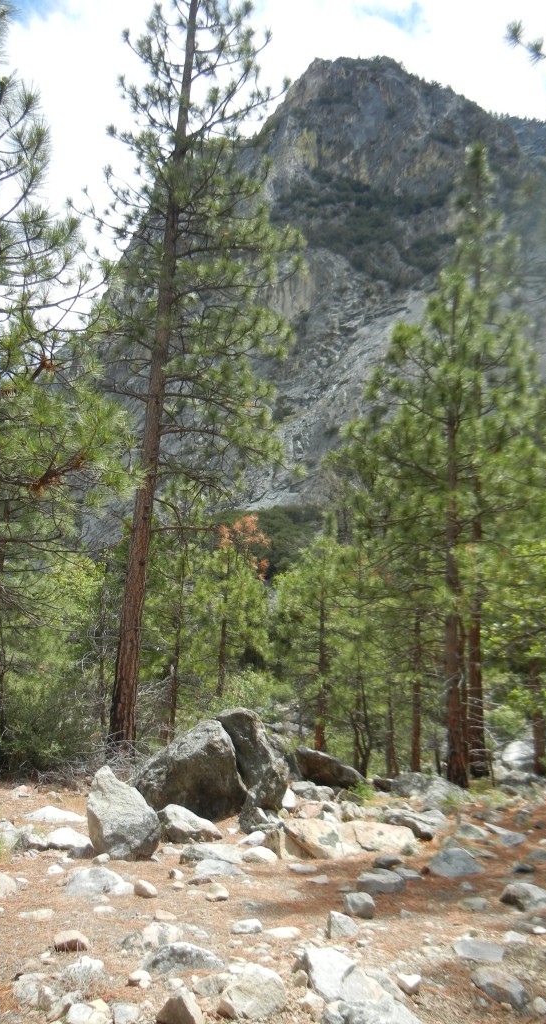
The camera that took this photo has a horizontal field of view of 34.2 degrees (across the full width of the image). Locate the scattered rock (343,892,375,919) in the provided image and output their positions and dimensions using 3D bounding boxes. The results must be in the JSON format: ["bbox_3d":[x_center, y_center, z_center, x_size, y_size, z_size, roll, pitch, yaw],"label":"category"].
[{"bbox_3d":[0.584,2.636,5.954,0.202,0.148,0.172,2,-15,0],"label":"scattered rock"}]

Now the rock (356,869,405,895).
[{"bbox_3d":[0.989,3.401,8.168,0.460,0.196,0.345,3,-15,-3],"label":"rock"}]

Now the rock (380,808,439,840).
[{"bbox_3d":[1.391,3.167,9.010,0.561,0.283,0.505,2,-15,0],"label":"rock"}]

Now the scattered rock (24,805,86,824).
[{"bbox_3d":[-3.070,4.251,12.471,0.871,0.242,0.566,5,-15,-12],"label":"scattered rock"}]

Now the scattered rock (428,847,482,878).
[{"bbox_3d":[1.890,3.630,9.190,0.580,0.282,0.435,-1,-15,11],"label":"scattered rock"}]

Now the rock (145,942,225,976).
[{"bbox_3d":[-0.533,2.724,5.402,0.487,0.149,0.317,3,-15,-4],"label":"rock"}]

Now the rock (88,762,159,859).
[{"bbox_3d":[-1.618,3.274,9.669,0.806,0.966,0.645,10,-17,-27],"label":"rock"}]

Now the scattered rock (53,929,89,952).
[{"bbox_3d":[-1.132,2.413,4.999,0.191,0.104,0.143,2,-15,0],"label":"scattered rock"}]

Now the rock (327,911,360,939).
[{"bbox_3d":[0.435,2.548,5.482,0.192,0.141,0.153,2,-15,0],"label":"rock"}]

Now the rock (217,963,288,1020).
[{"bbox_3d":[-0.108,2.519,4.662,0.368,0.233,0.294,2,-15,0],"label":"rock"}]

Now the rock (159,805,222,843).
[{"bbox_3d":[-0.777,2.935,8.363,0.585,0.329,0.439,2,-15,0],"label":"rock"}]

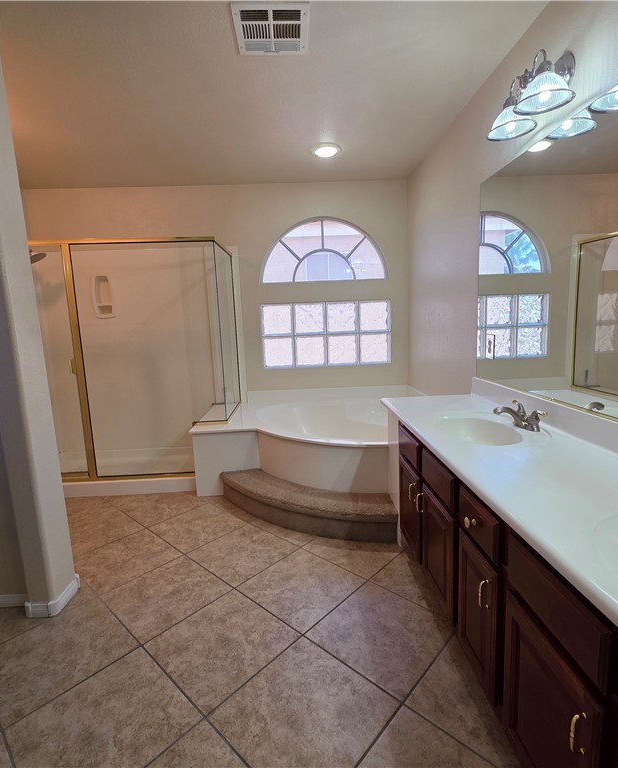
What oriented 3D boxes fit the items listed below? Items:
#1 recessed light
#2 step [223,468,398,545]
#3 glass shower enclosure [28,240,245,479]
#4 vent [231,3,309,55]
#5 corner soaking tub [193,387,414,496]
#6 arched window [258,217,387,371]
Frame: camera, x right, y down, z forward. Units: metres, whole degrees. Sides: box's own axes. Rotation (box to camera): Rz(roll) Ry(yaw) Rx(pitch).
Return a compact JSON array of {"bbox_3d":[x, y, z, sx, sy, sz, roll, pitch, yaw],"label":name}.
[{"bbox_3d":[0.129,-1.711,2.815,0.206,0.034,0.206,-2,9,-2],"label":"recessed light"},{"bbox_3d":[-0.063,0.771,2.494,1.122,0.192,0.763,-2,9,-2],"label":"step"},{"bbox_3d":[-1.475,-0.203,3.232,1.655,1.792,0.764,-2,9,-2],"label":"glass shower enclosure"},{"bbox_3d":[-0.159,-1.515,1.654,0.305,0.025,0.300,-2,9,-2],"label":"vent"},{"bbox_3d":[0.076,0.466,3.048,1.862,0.614,1.434,-2,9,-2],"label":"corner soaking tub"},{"bbox_3d":[0.161,-0.837,3.606,1.230,1.360,0.112,-2,9,-2],"label":"arched window"}]

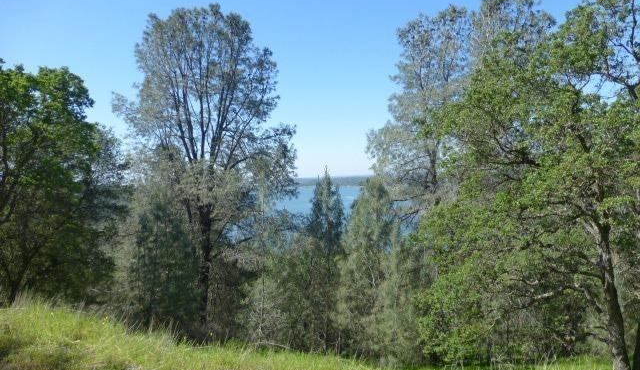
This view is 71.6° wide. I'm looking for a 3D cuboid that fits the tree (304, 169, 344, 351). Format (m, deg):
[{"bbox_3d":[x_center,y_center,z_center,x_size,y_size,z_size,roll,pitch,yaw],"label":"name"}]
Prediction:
[{"bbox_3d":[0.152,2.586,15.000,1.350,6.220,1.500,0,1,0],"label":"tree"}]

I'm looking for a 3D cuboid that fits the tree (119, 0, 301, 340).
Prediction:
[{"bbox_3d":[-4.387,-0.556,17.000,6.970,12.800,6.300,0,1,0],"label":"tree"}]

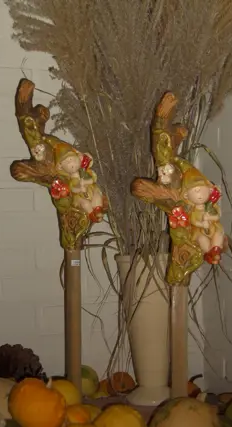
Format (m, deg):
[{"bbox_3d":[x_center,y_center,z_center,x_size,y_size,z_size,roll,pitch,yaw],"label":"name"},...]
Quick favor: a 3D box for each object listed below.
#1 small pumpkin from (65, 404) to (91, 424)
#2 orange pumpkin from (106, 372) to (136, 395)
[{"bbox_3d":[-0.083,0.437,2.000,0.058,0.050,0.056,-1,-1,0],"label":"small pumpkin"},{"bbox_3d":[0.017,0.424,2.300,0.069,0.057,0.065,-1,-1,0],"label":"orange pumpkin"}]

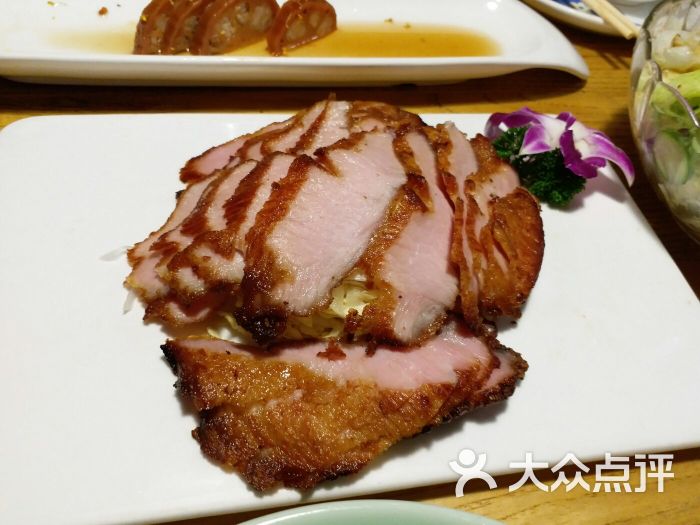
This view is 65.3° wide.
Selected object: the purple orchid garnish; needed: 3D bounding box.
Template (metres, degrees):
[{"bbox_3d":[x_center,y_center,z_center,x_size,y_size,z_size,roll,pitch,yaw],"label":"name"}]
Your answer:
[{"bbox_3d":[0.101,-0.057,0.258,0.066,0.030,0.043,5,51,-5],"label":"purple orchid garnish"}]

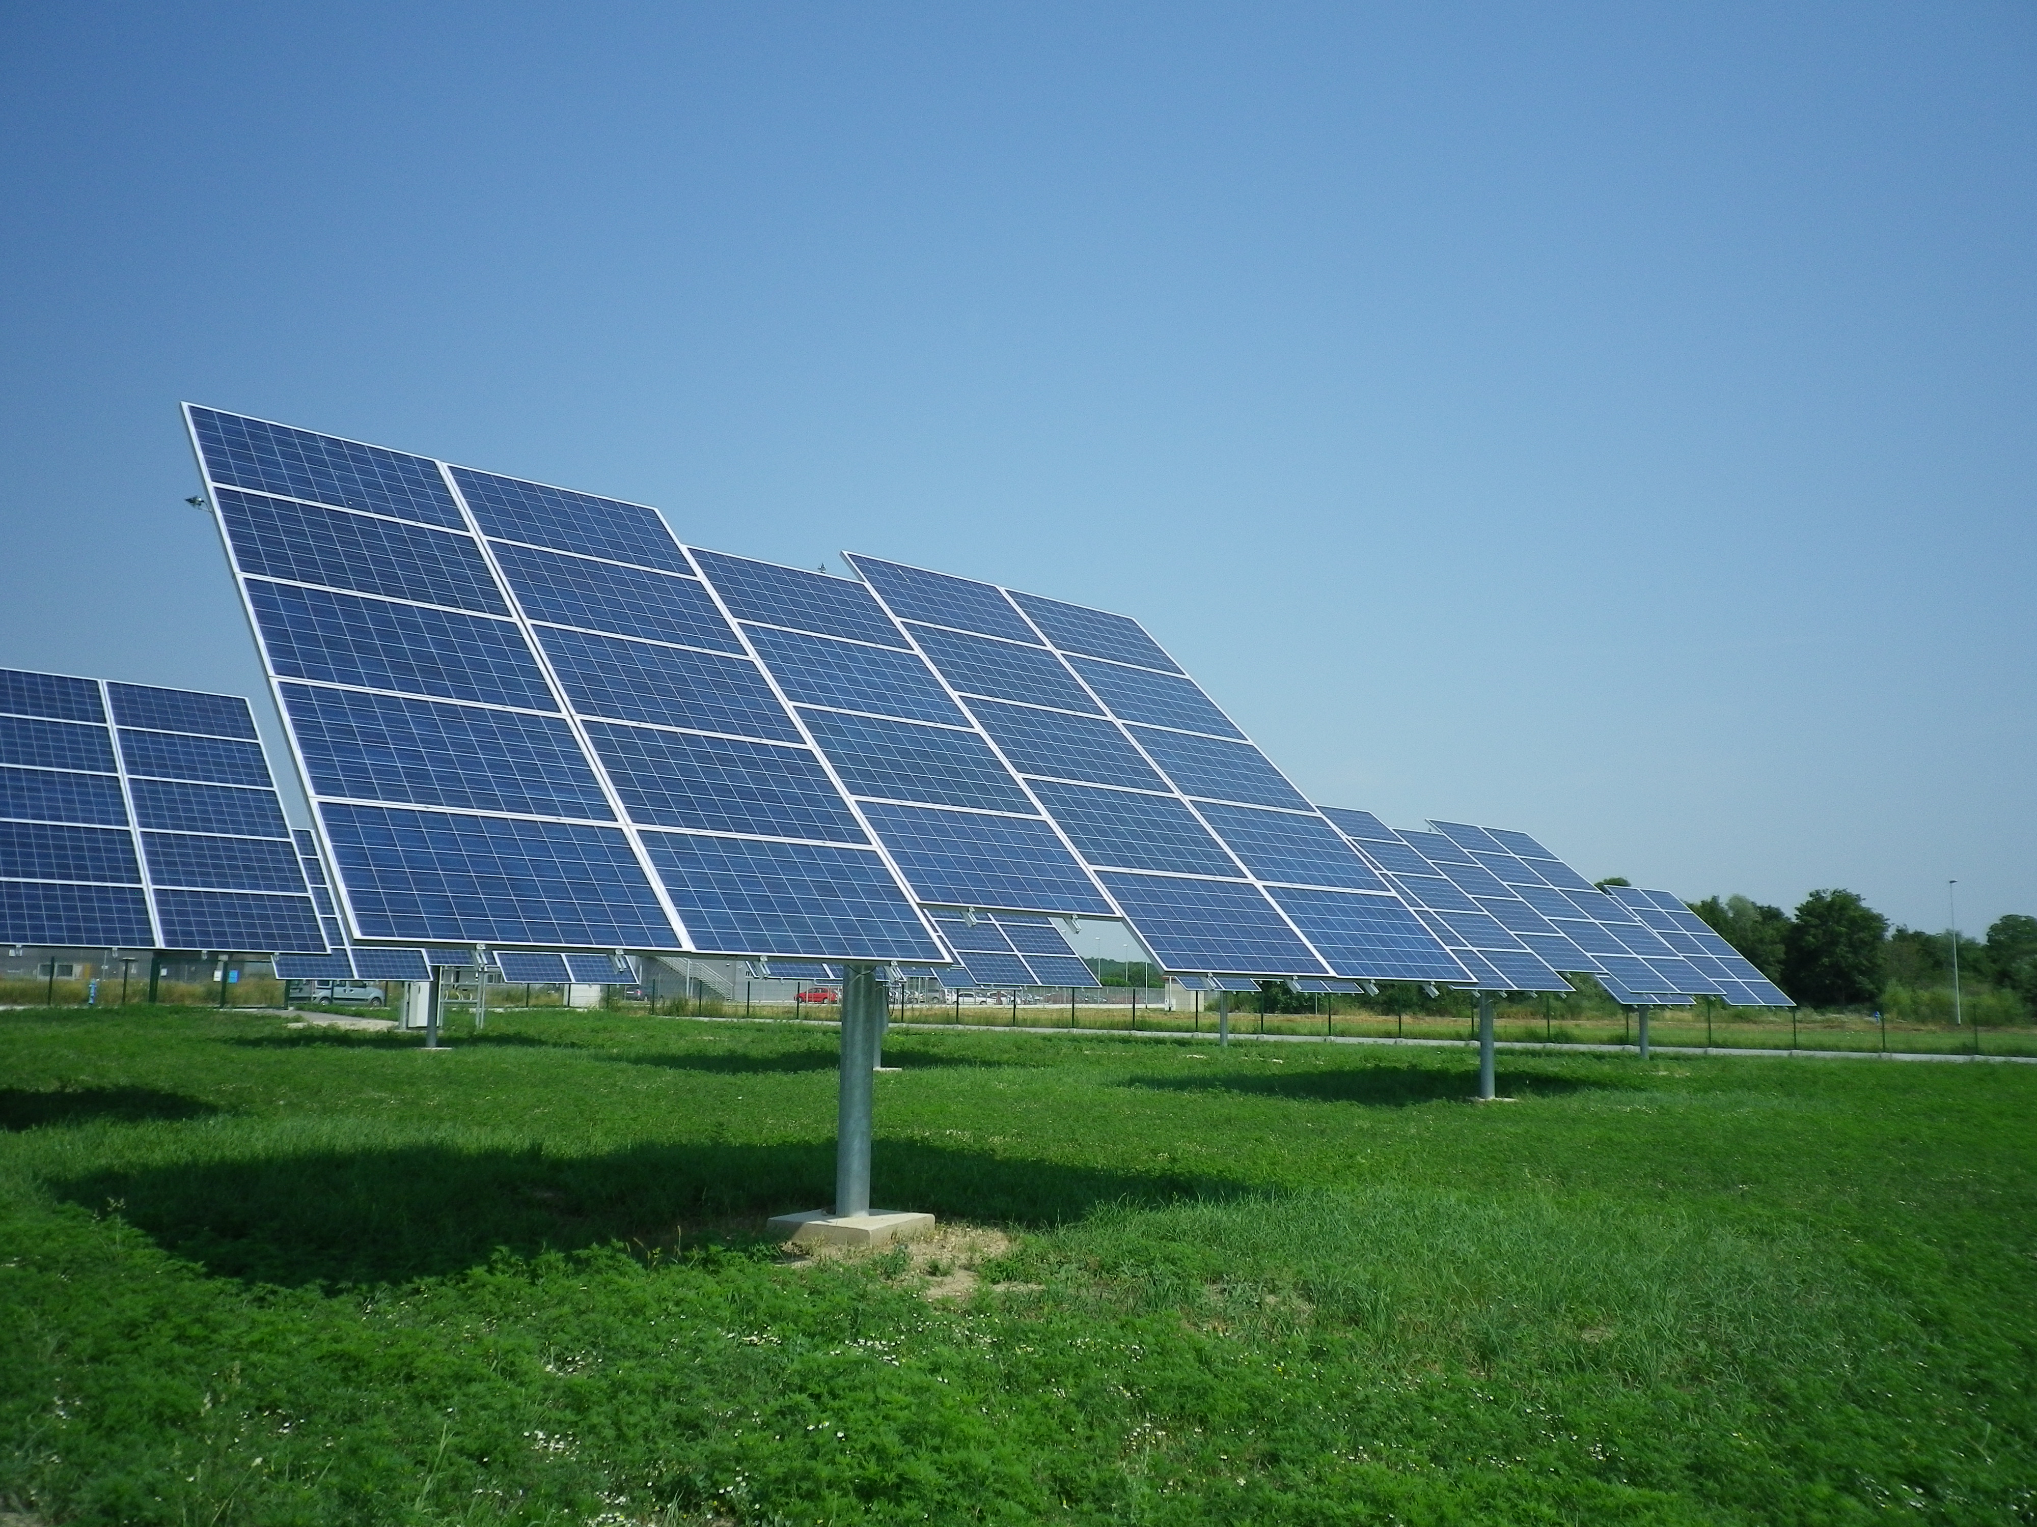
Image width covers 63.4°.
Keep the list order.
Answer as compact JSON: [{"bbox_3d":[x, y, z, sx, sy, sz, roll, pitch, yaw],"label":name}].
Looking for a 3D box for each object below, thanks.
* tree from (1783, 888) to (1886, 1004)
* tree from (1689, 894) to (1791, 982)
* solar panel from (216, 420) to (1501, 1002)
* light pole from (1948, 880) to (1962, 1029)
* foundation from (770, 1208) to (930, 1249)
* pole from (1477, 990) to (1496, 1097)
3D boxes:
[{"bbox_3d":[75.237,17.470,152.000,9.689,11.597,9.500,-3,-9,26],"label":"tree"},{"bbox_3d":[68.745,18.312,158.000,9.766,11.750,9.500,-2,-9,23],"label":"tree"},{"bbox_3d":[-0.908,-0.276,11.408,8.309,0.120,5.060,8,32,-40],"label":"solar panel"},{"bbox_3d":[77.392,15.723,136.000,0.550,12.020,0.350,1,-8,0],"label":"light pole"},{"bbox_3d":[-1.107,3.068,10.945,0.820,0.140,0.830,-3,-9,28],"label":"foundation"},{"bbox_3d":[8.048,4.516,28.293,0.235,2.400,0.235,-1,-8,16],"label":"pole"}]

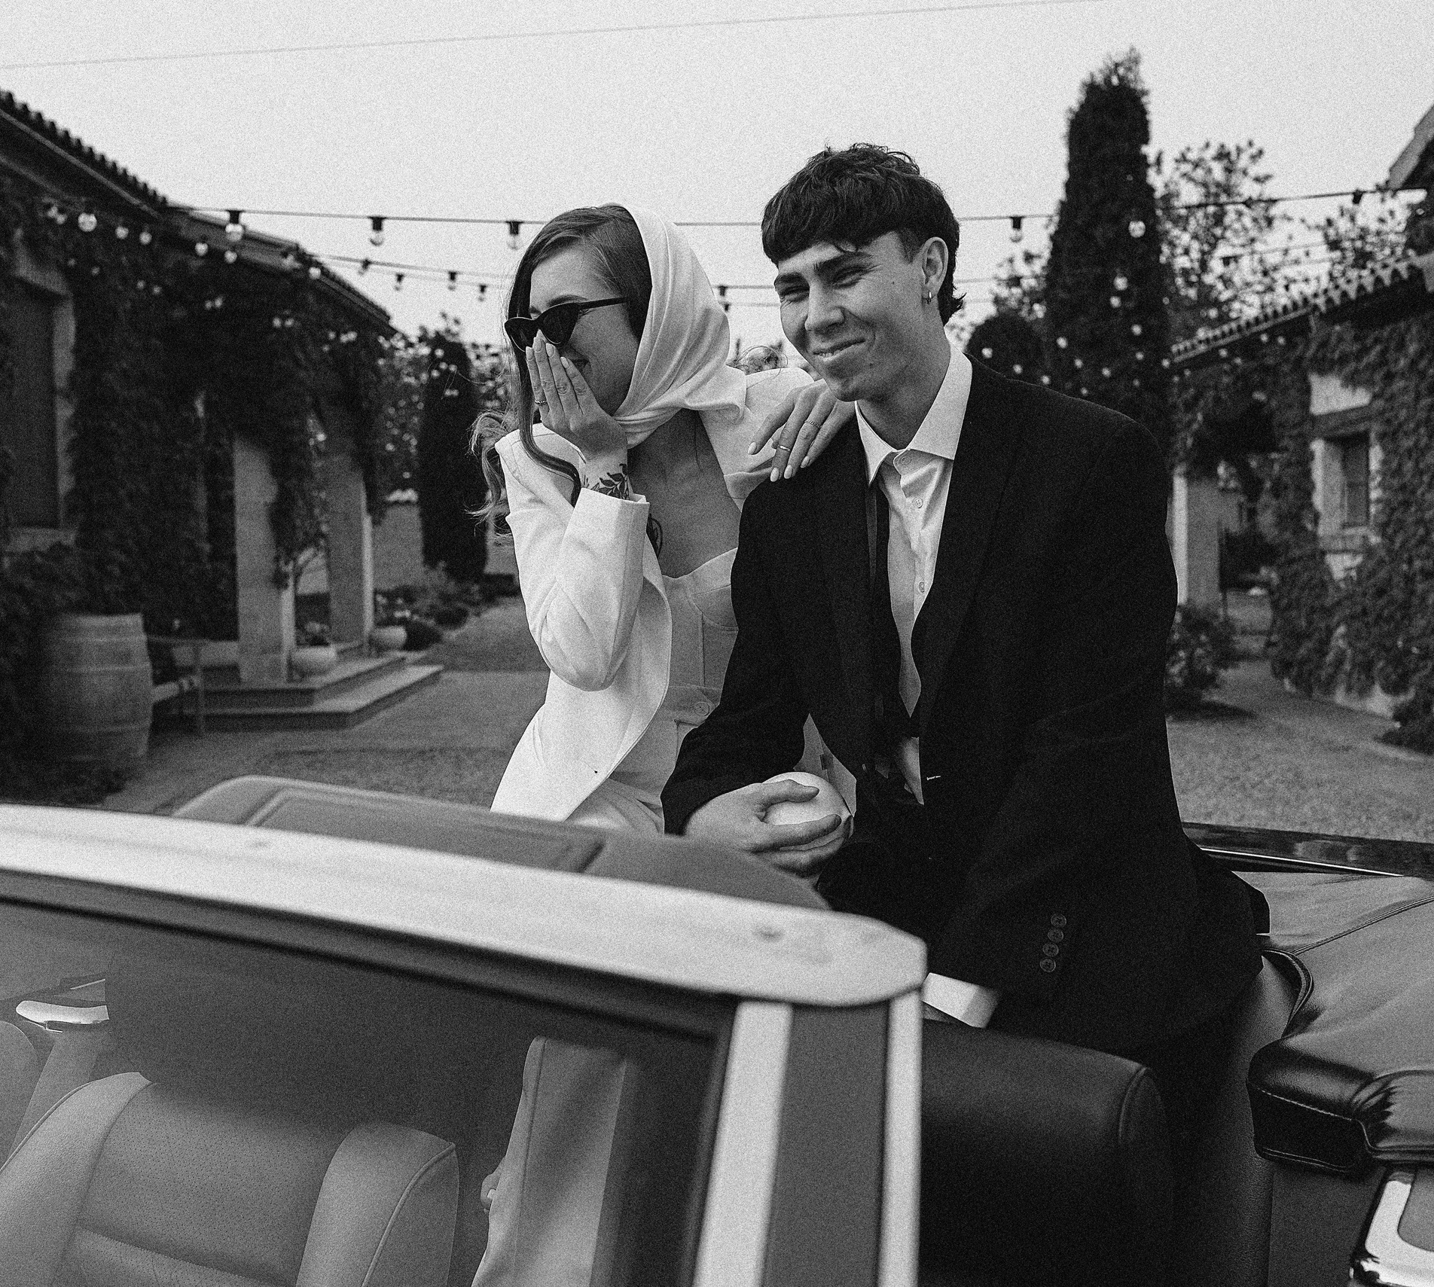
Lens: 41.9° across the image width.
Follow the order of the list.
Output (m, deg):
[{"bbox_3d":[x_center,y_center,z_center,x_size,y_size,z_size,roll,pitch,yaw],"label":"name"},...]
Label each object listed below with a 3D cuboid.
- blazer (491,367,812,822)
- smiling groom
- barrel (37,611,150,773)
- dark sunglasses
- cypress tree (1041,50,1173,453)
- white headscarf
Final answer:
[{"bbox_3d":[-0.051,-0.037,2.170,0.450,0.600,0.360,1,3,28],"label":"blazer"},{"bbox_3d":[0.261,0.145,1.885,0.580,1.250,0.760,1,4,38],"label":"smiling groom"},{"bbox_3d":[-3.877,0.296,11.700,0.710,0.950,0.710,-1,3,0],"label":"barrel"},{"bbox_3d":[-0.144,-0.370,2.137,0.145,0.052,0.145,-17,13,-42],"label":"dark sunglasses"},{"bbox_3d":[5.043,-3.770,24.188,1.700,7.570,1.700,-1,3,0],"label":"cypress tree"},{"bbox_3d":[-0.054,-0.370,2.200,0.190,0.280,0.210,2,12,44],"label":"white headscarf"}]

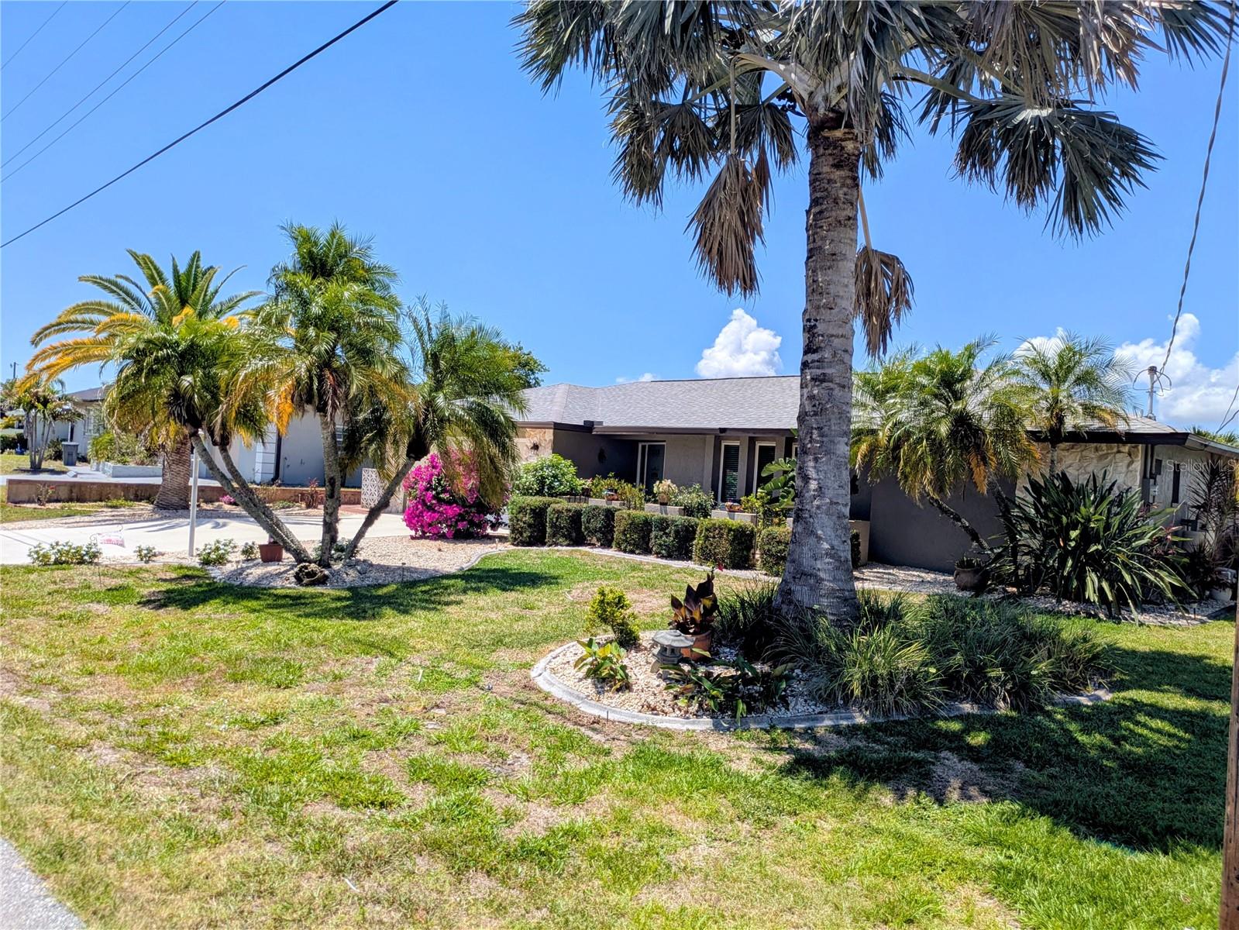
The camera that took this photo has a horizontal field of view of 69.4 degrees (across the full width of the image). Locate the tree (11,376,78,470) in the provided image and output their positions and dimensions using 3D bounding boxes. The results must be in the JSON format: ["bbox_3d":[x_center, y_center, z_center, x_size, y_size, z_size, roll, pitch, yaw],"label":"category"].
[{"bbox_3d":[-23.788,-1.648,37.000,2.500,3.800,2.500,4,0,-33],"label":"tree"}]

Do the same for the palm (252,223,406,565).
[{"bbox_3d":[-3.931,-0.940,12.098,2.100,4.500,2.000,4,0,-18],"label":"palm"}]

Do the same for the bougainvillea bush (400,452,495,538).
[{"bbox_3d":[-3.335,0.571,17.997,1.750,1.720,1.500,3,0,0],"label":"bougainvillea bush"}]

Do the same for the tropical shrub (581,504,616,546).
[{"bbox_3d":[-0.415,1.210,17.545,0.500,0.750,0.600,3,0,-40],"label":"tropical shrub"}]

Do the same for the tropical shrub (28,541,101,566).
[{"bbox_3d":[-6.886,1.060,11.144,0.840,0.310,0.380,3,0,-20],"label":"tropical shrub"}]

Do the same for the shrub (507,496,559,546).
[{"bbox_3d":[-1.563,1.076,16.900,0.650,0.870,0.950,3,0,42],"label":"shrub"}]

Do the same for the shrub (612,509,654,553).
[{"bbox_3d":[0.307,1.143,16.203,0.660,0.760,0.660,4,0,31],"label":"shrub"}]

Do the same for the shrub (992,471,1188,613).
[{"bbox_3d":[6.851,1.041,13.102,2.700,1.820,2.400,4,0,28],"label":"shrub"}]

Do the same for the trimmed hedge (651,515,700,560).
[{"bbox_3d":[0.963,1.291,15.895,0.560,0.720,0.640,3,0,-40],"label":"trimmed hedge"}]

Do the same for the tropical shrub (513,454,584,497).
[{"bbox_3d":[-1.483,0.601,18.402,1.350,1.600,1.300,4,0,-4],"label":"tropical shrub"}]

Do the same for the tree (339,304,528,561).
[{"bbox_3d":[-2.644,-0.383,12.699,2.550,3.550,2.200,4,0,-12],"label":"tree"}]

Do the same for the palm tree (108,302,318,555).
[{"bbox_3d":[-5.407,-0.382,11.700,2.500,3.350,2.400,3,0,0],"label":"palm tree"}]

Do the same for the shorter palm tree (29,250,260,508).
[{"bbox_3d":[-10.675,-1.960,20.500,5.000,5.800,5.000,4,0,-27],"label":"shorter palm tree"}]

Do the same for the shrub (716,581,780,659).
[{"bbox_3d":[1.188,1.344,8.354,0.680,0.620,0.650,4,0,9],"label":"shrub"}]

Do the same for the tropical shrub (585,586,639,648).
[{"bbox_3d":[-0.064,1.335,7.950,0.450,0.530,0.450,4,0,0],"label":"tropical shrub"}]

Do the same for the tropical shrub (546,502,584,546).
[{"bbox_3d":[-0.984,1.059,16.703,0.660,0.760,0.660,4,0,17],"label":"tropical shrub"}]

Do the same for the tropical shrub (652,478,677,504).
[{"bbox_3d":[0.875,0.485,17.401,0.450,0.520,0.450,4,0,3],"label":"tropical shrub"}]

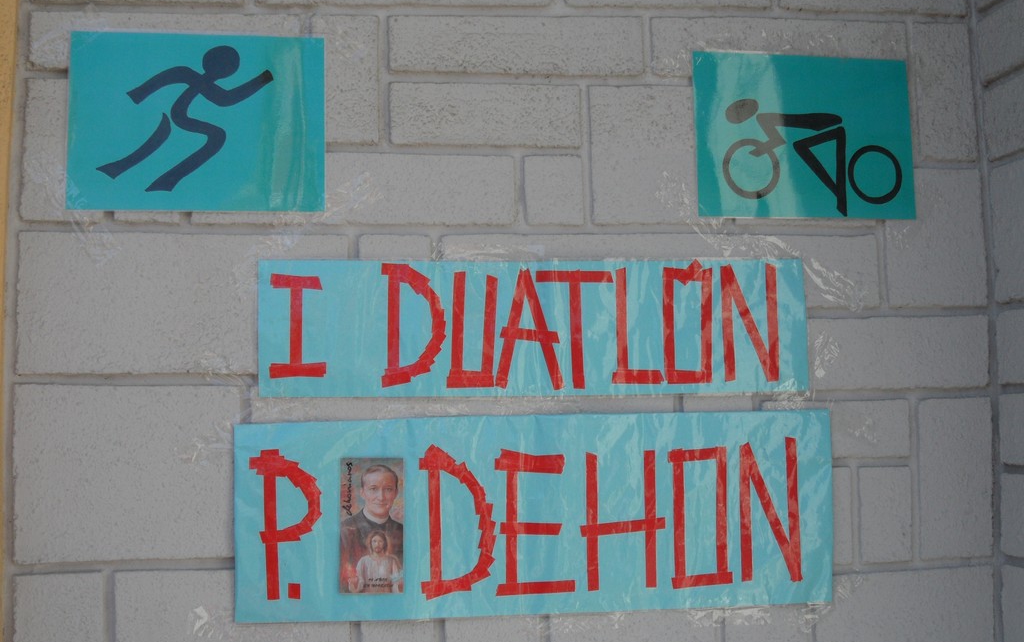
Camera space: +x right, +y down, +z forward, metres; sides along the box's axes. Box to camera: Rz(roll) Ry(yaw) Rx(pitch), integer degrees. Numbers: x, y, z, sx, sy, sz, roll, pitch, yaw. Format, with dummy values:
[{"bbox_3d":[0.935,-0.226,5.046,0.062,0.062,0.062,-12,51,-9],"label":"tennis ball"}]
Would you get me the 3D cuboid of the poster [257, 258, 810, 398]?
[{"bbox_3d":[0.048,0.009,2.005,0.935,0.229,0.008,0,-5,-7],"label":"poster"}]

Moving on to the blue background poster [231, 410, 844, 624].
[{"bbox_3d":[0.051,0.324,1.980,1.010,0.324,0.008,-1,-5,-7],"label":"blue background poster"}]

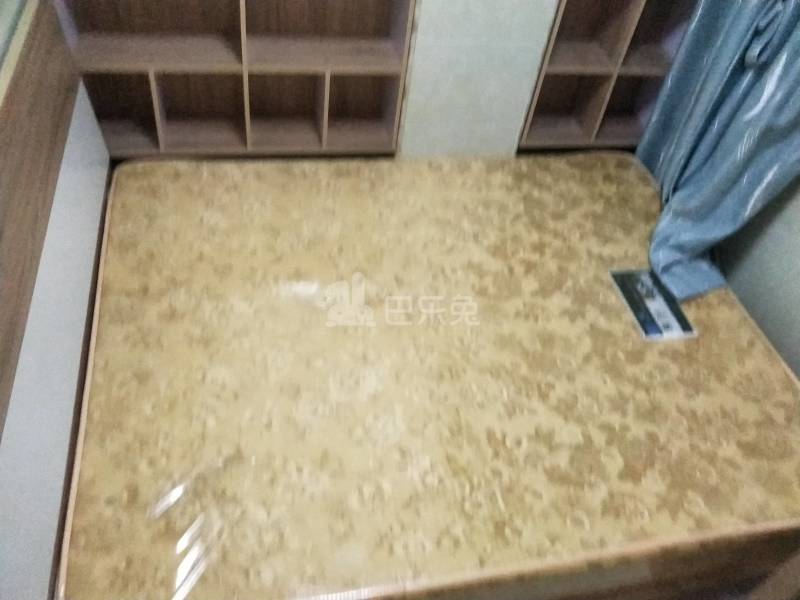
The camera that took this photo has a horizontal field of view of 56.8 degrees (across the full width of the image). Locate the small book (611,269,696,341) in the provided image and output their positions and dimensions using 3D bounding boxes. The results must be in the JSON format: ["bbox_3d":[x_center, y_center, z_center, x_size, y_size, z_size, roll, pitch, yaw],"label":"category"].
[{"bbox_3d":[0.728,0.009,2.145,0.160,0.015,0.270,-3,45,-13],"label":"small book"}]

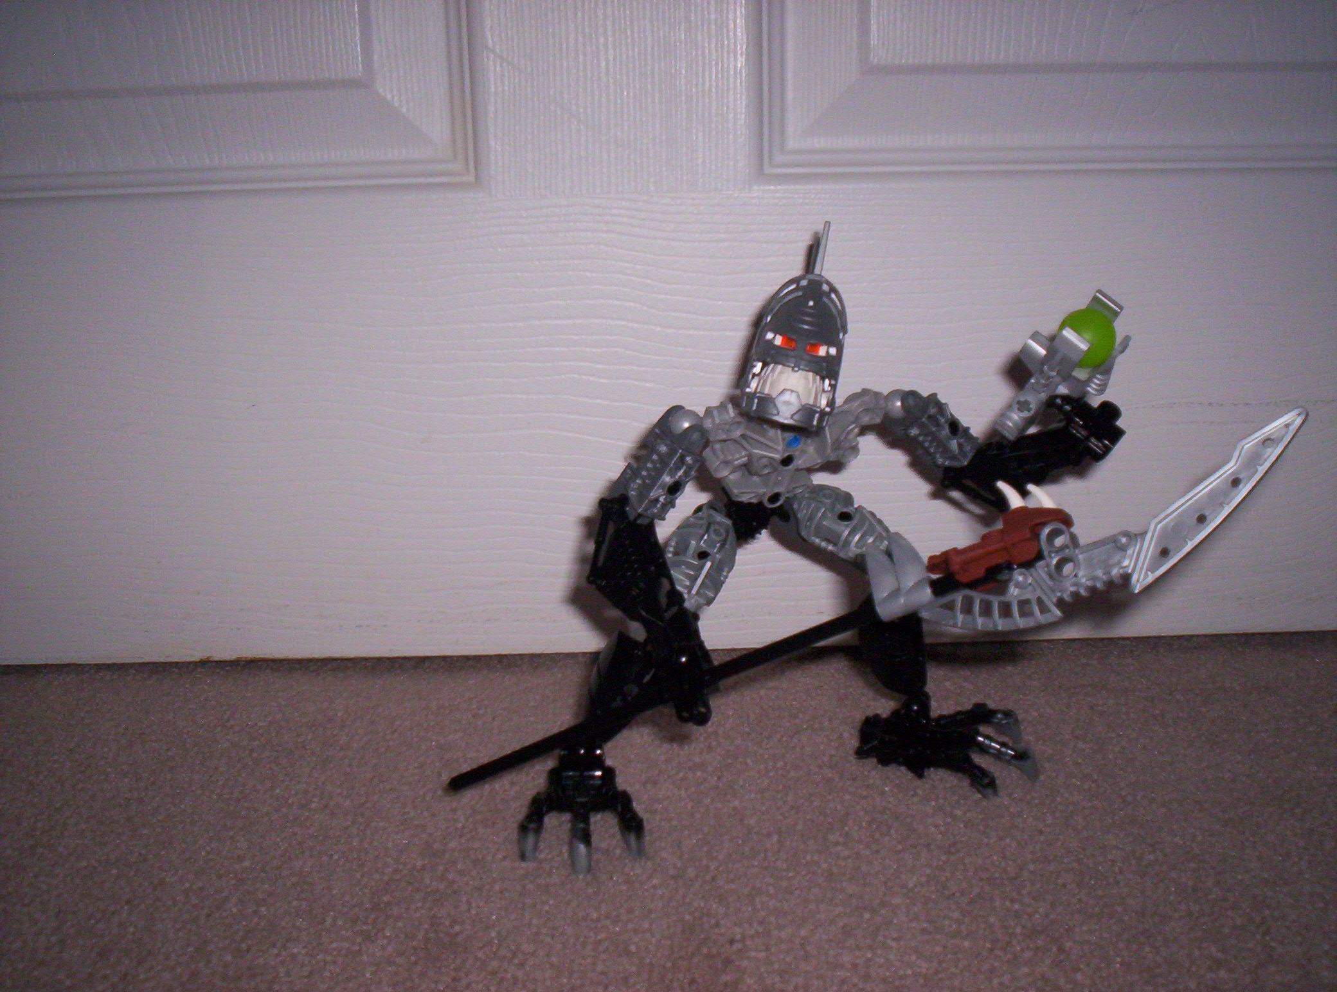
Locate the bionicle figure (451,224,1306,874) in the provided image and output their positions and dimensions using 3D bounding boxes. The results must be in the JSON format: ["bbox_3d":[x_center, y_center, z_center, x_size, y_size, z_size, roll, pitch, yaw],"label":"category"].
[{"bbox_3d":[0.050,0.010,0.423,0.226,0.172,0.110,-5,15,-12],"label":"bionicle figure"}]

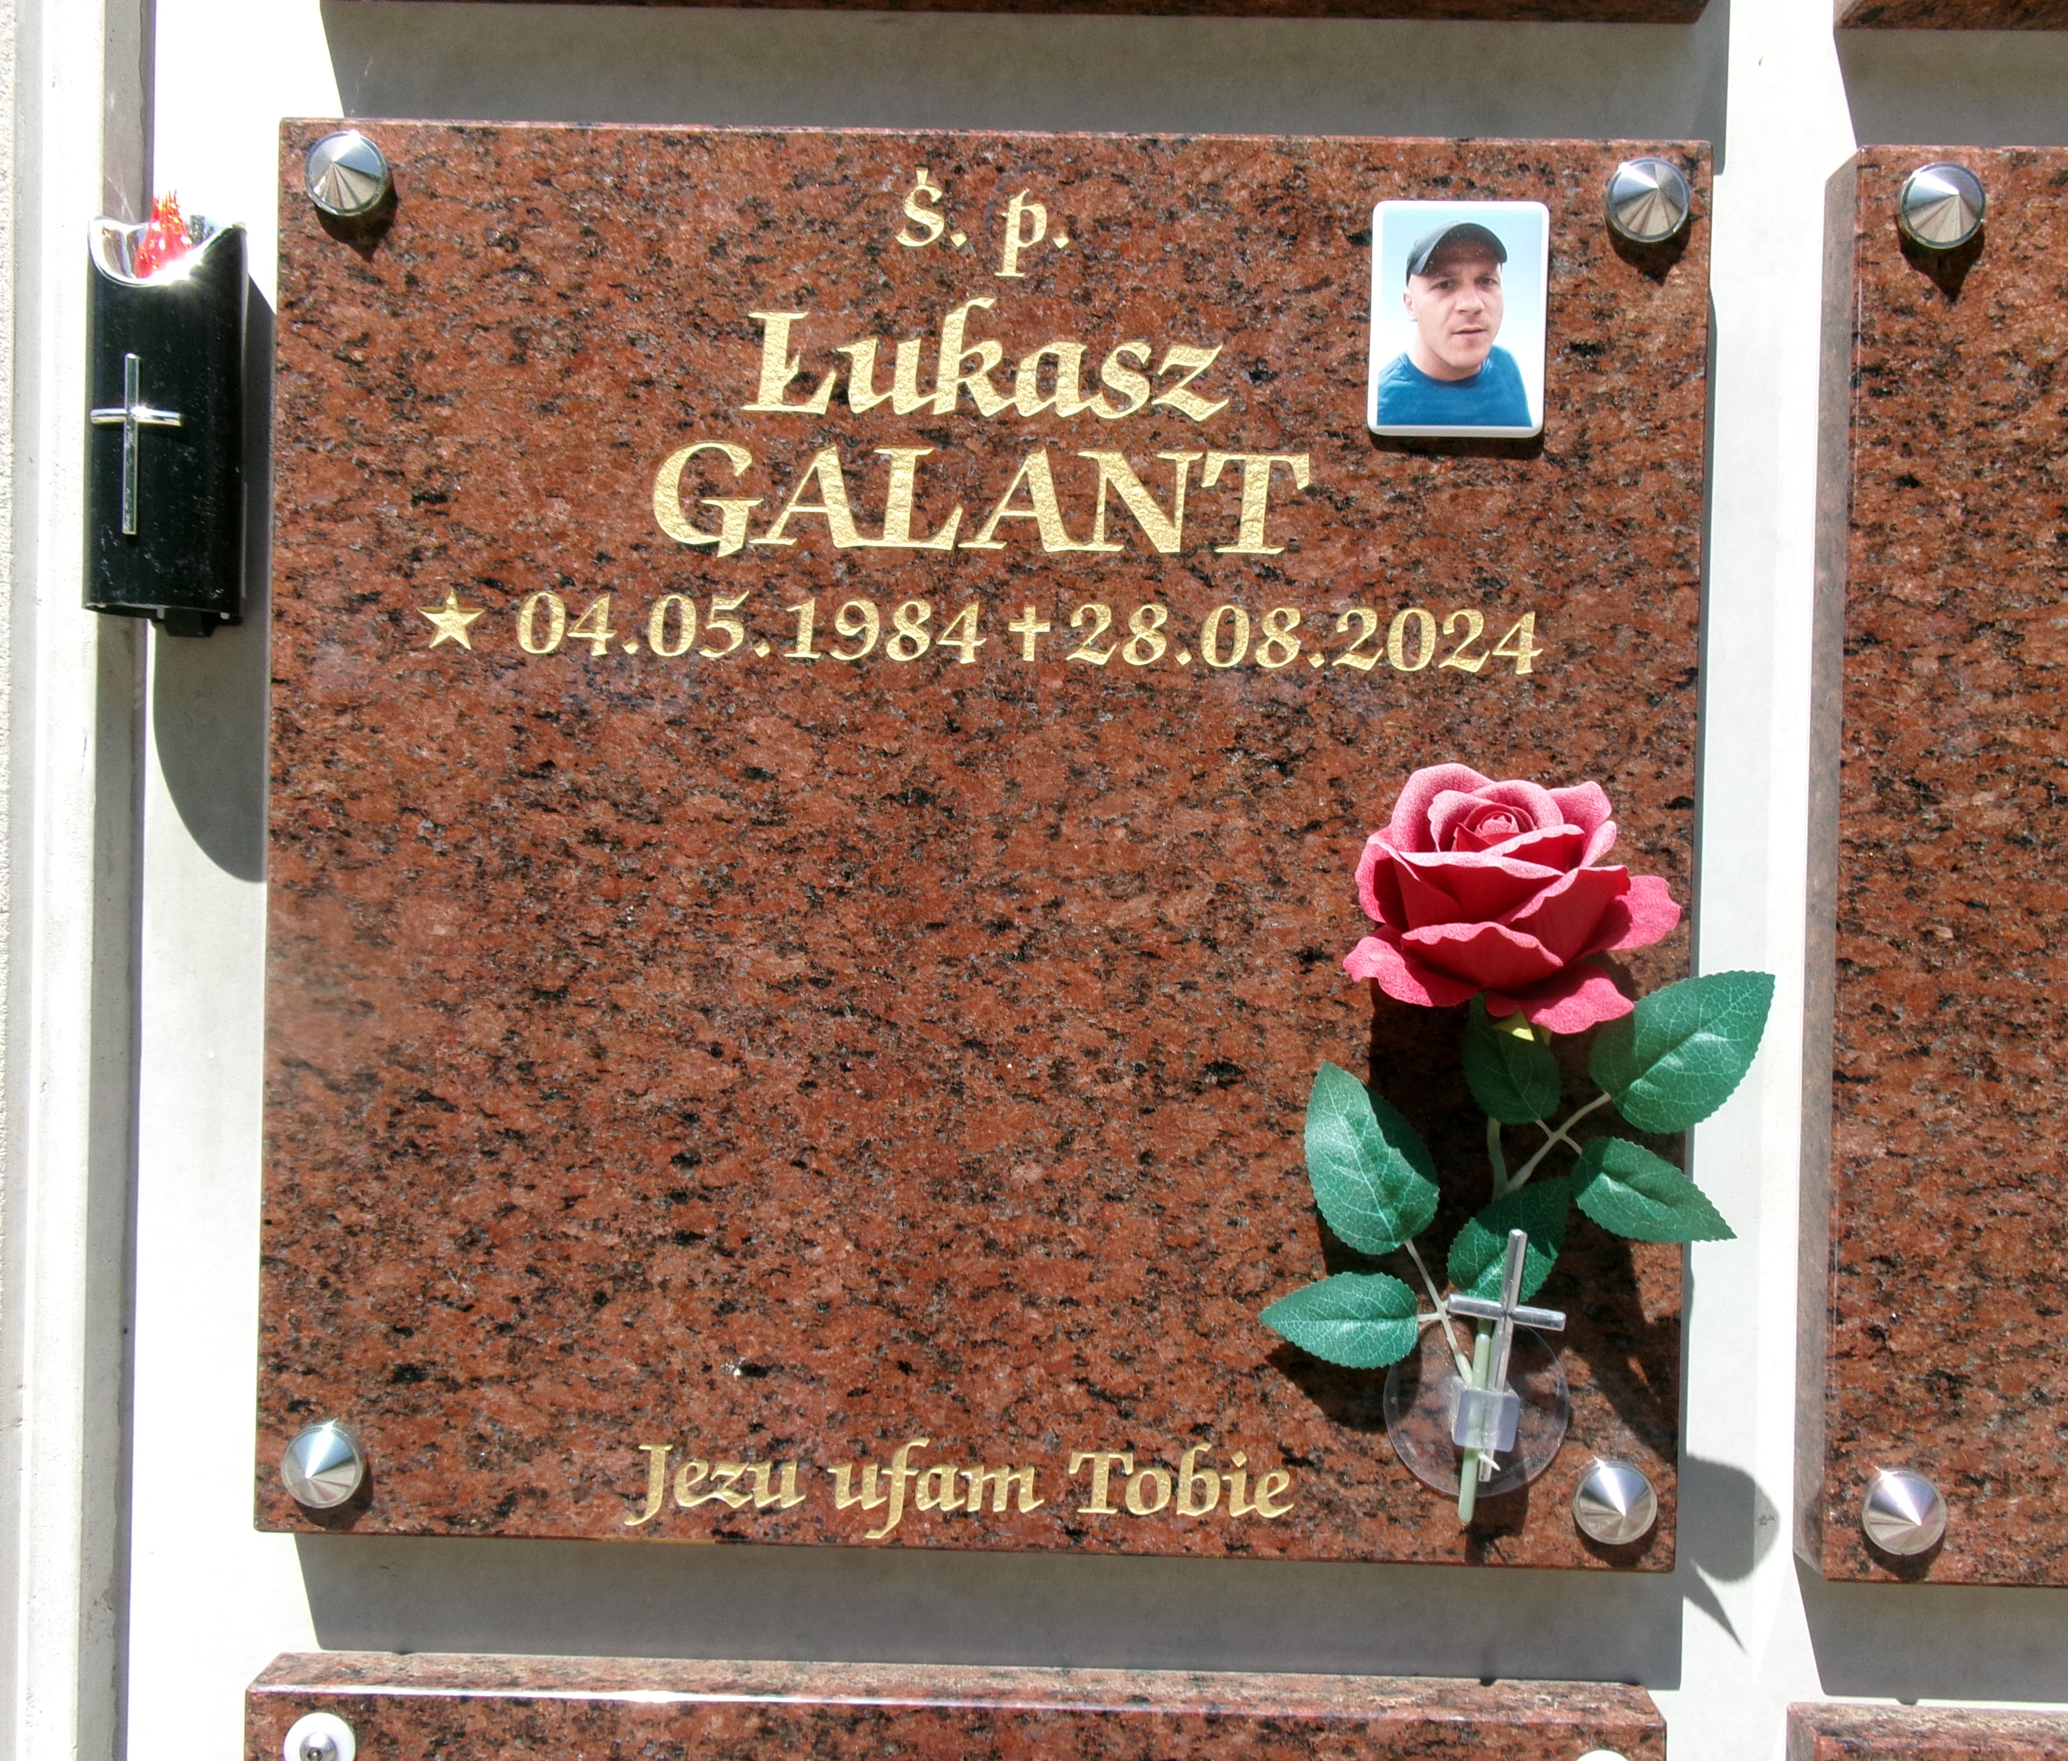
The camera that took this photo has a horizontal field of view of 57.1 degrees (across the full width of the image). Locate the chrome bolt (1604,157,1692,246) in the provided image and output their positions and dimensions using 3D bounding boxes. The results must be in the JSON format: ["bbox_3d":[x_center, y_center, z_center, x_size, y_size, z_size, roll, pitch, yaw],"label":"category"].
[{"bbox_3d":[0.212,-0.235,0.651,0.029,0.029,0.017,1,0,1],"label":"chrome bolt"}]

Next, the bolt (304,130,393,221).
[{"bbox_3d":[-0.239,-0.245,0.658,0.029,0.029,0.017,1,0,1],"label":"bolt"}]

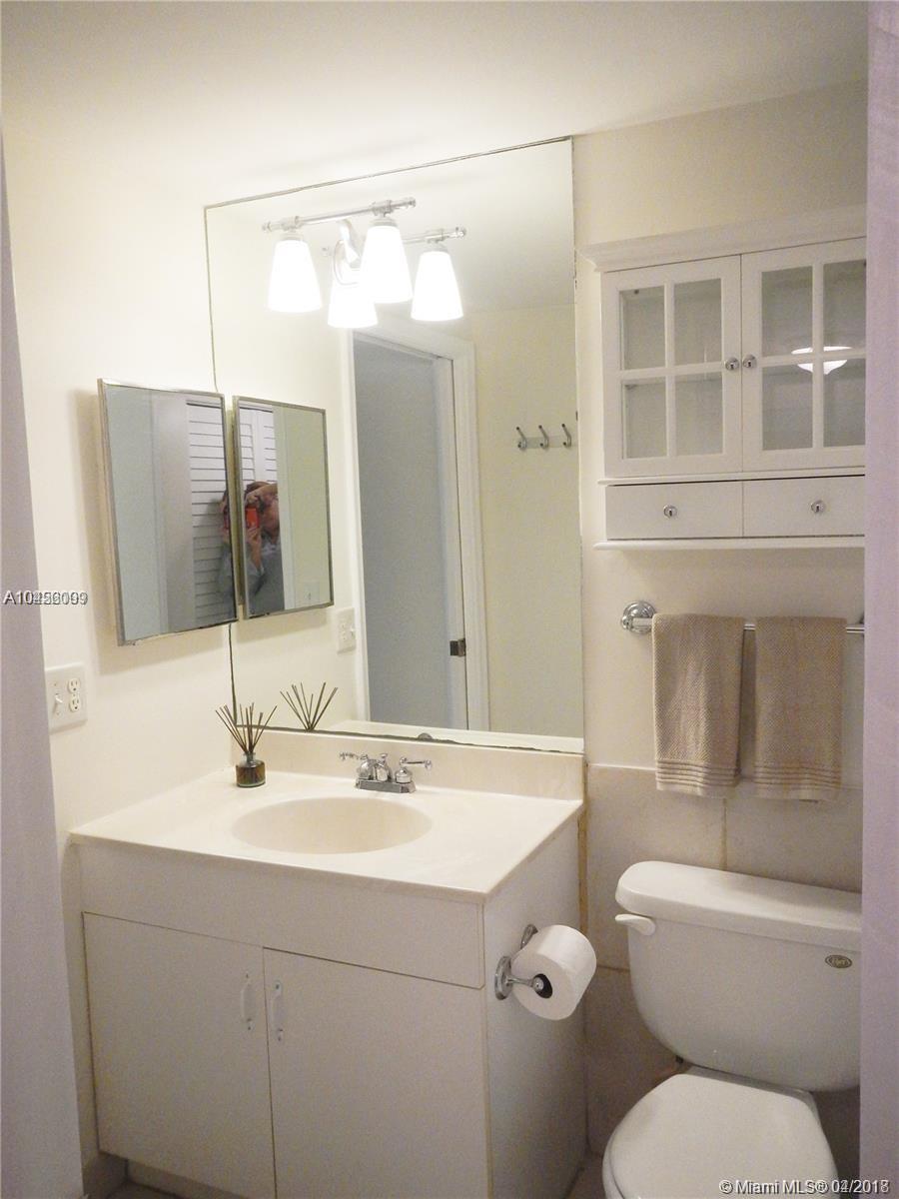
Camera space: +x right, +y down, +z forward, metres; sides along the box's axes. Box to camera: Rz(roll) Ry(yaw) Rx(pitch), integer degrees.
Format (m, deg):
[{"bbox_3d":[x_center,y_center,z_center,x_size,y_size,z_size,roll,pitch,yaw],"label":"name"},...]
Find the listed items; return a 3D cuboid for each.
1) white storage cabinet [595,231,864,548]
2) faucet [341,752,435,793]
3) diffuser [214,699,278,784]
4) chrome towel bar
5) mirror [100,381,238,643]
[{"bbox_3d":[0.557,-0.386,1.819,0.567,0.576,0.178,1,6,24],"label":"white storage cabinet"},{"bbox_3d":[-0.159,0.402,2.220,0.238,0.081,0.109,1,6,24],"label":"faucet"},{"bbox_3d":[-0.481,0.343,2.325,0.148,0.200,0.148,-2,5,0],"label":"diffuser"},{"bbox_3d":[0.593,0.046,1.903,0.520,0.067,0.081,1,6,24],"label":"chrome towel bar"},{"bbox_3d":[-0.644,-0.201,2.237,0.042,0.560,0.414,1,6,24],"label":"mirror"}]

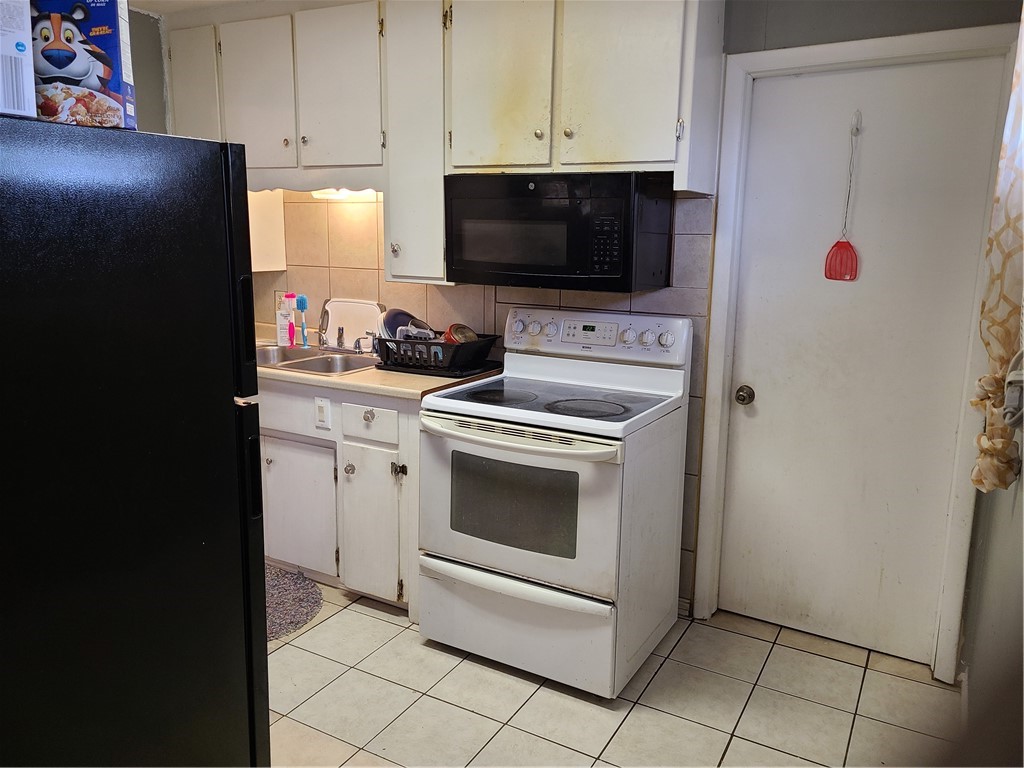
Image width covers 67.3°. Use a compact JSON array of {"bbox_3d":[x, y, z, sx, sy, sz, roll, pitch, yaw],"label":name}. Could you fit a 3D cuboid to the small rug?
[{"bbox_3d":[-1.138,0.878,3.103,0.800,0.015,0.640,7,13,29],"label":"small rug"}]

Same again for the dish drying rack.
[{"bbox_3d":[-0.302,-0.139,3.283,0.430,0.130,0.355,7,13,29],"label":"dish drying rack"}]

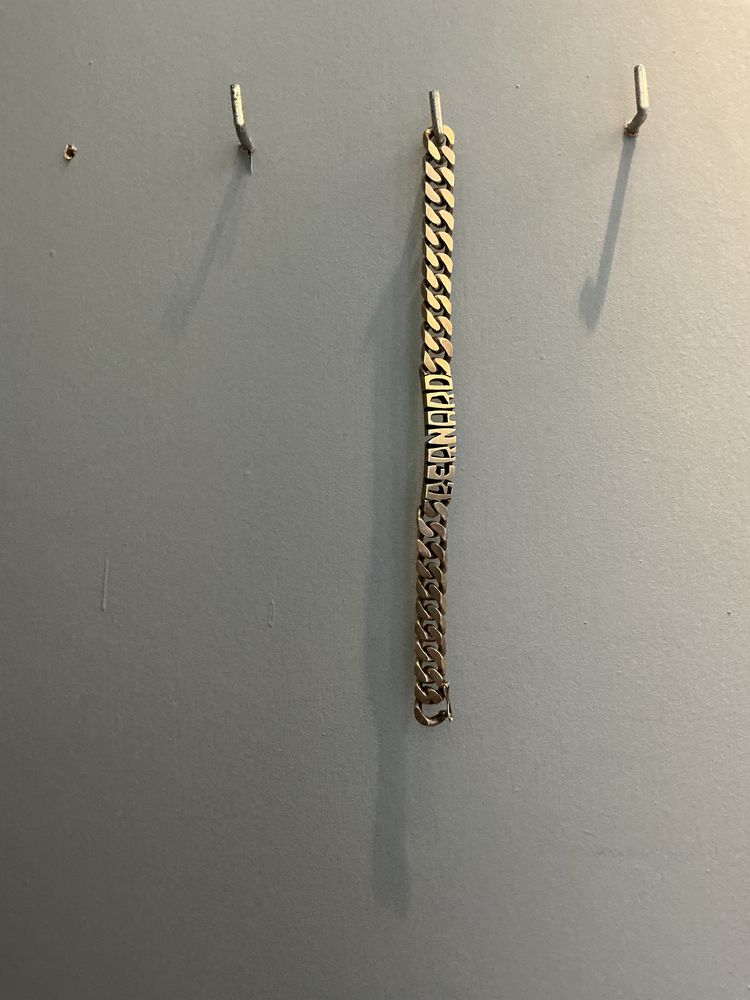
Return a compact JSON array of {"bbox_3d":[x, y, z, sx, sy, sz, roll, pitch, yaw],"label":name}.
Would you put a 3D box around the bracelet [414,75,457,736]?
[{"bbox_3d":[0.022,-0.027,0.288,0.013,0.214,0.007,1,0,1],"label":"bracelet"}]

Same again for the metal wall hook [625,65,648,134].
[{"bbox_3d":[0.093,-0.143,0.289,0.005,0.018,0.016,1,0,1],"label":"metal wall hook"}]

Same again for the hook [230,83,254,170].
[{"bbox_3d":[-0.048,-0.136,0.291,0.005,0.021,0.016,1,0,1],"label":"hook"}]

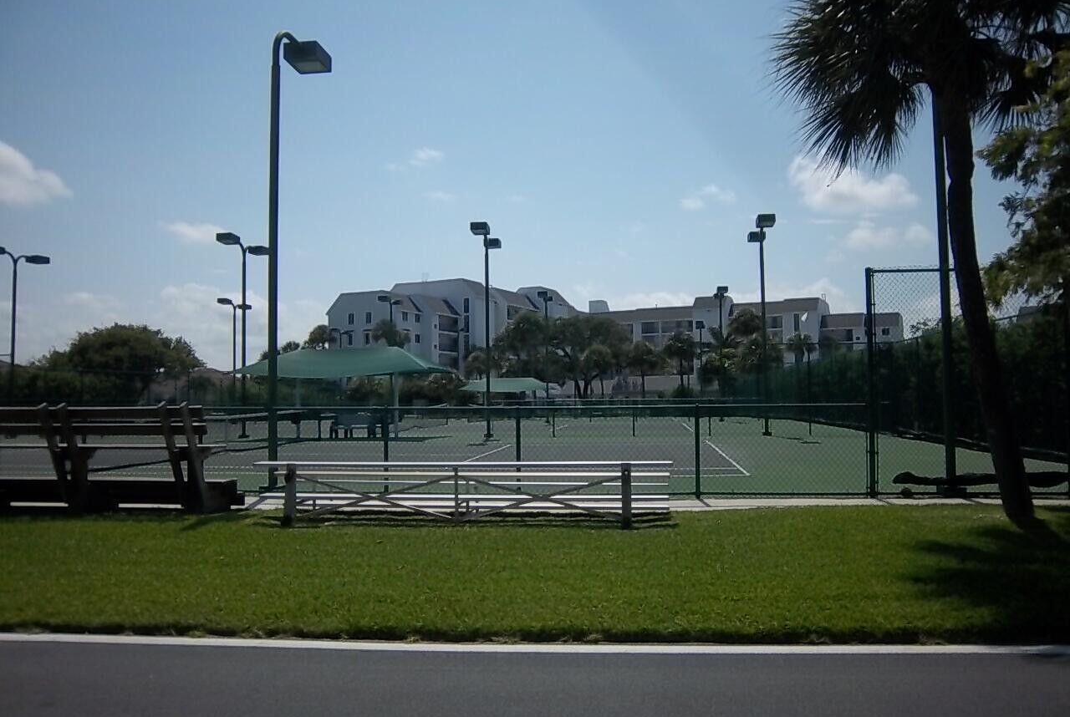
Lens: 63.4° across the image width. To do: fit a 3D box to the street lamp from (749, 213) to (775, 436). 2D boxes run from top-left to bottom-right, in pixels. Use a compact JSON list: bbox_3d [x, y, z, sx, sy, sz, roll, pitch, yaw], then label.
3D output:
[{"bbox_3d":[7.504,-1.030,28.333,0.550,7.120,2.900,-1,-3,8],"label":"street lamp"}]

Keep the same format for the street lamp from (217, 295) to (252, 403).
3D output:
[{"bbox_3d":[-17.216,0.244,49.532,0.550,7.120,2.900,-1,-3,8],"label":"street lamp"}]

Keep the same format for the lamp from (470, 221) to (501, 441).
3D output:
[{"bbox_3d":[-1.605,-0.866,29.535,0.550,7.120,2.900,-1,-3,8],"label":"lamp"}]

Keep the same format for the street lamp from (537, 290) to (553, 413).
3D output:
[{"bbox_3d":[0.650,-0.114,46.368,0.550,7.120,2.900,-1,-3,8],"label":"street lamp"}]

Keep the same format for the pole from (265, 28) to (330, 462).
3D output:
[{"bbox_3d":[-3.835,-1.583,13.808,0.550,7.150,1.600,-1,-3,8],"label":"pole"}]

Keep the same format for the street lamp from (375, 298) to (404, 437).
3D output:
[{"bbox_3d":[-7.881,0.058,47.897,0.550,7.120,2.900,-1,-3,8],"label":"street lamp"}]

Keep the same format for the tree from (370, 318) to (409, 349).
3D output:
[{"bbox_3d":[-12.787,0.843,76.383,3.500,8.300,3.500,-1,-3,8],"label":"tree"}]

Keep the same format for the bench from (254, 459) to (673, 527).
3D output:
[{"bbox_3d":[-0.767,1.496,9.961,4.570,0.700,1.550,-1,-3,8],"label":"bench"}]

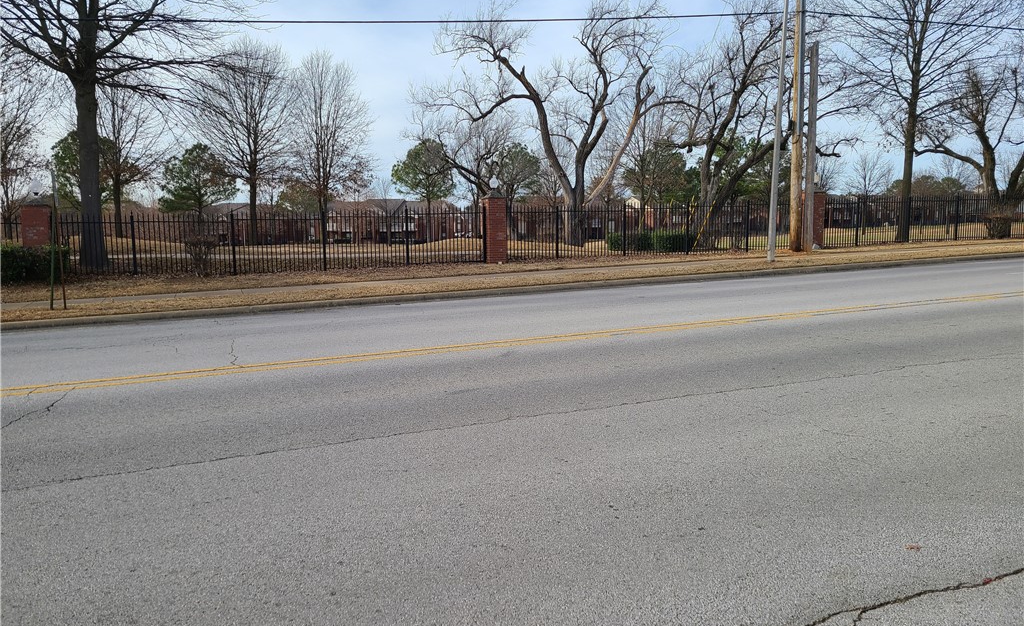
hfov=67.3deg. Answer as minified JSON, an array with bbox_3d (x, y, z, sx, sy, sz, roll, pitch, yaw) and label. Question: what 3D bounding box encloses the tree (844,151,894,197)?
[{"bbox_3d":[18.469,-6.189,39.734,2.583,4.247,2.454,0,7,0],"label":"tree"}]

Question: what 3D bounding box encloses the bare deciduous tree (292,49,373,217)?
[{"bbox_3d":[-10.171,-9.279,43.337,4.733,10.575,4.497,0,7,0],"label":"bare deciduous tree"}]

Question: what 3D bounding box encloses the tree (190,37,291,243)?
[{"bbox_3d":[-14.905,-9.412,42.302,5.775,11.141,5.486,0,7,0],"label":"tree"}]

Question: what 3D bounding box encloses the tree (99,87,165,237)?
[{"bbox_3d":[-20.409,-7.921,40.508,4.424,7.855,4.203,0,7,0],"label":"tree"}]

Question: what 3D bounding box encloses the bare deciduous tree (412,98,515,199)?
[{"bbox_3d":[-2.260,-7.248,39.061,5.993,7.002,5.394,0,7,0],"label":"bare deciduous tree"}]

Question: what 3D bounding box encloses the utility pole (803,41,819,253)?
[{"bbox_3d":[9.159,-5.014,23.513,0.280,6.347,0.280,0,7,0],"label":"utility pole"}]

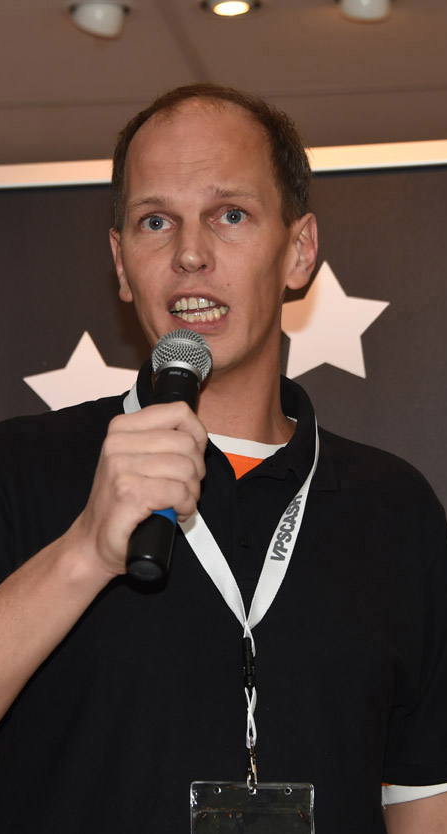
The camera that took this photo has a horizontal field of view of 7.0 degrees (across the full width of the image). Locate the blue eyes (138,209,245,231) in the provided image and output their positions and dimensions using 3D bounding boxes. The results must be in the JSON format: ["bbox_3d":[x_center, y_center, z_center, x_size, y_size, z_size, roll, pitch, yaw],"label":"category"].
[{"bbox_3d":[-0.027,-0.167,3.085,0.093,0.017,0.025,-5,-8,11],"label":"blue eyes"}]

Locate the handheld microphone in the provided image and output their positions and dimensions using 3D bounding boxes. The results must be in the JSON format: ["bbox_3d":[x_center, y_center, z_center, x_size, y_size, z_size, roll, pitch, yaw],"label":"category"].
[{"bbox_3d":[-0.047,0.028,2.990,0.051,0.246,0.051,9,-33,0],"label":"handheld microphone"}]

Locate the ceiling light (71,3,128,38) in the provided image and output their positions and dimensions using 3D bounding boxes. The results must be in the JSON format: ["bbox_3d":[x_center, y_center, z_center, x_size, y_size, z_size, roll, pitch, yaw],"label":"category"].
[{"bbox_3d":[-0.184,-0.588,5.420,0.085,0.052,0.085,6,-11,-30],"label":"ceiling light"}]

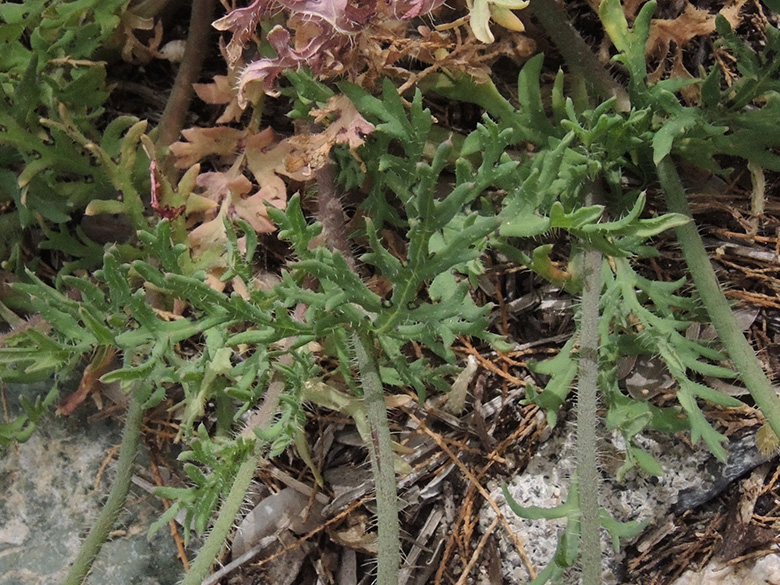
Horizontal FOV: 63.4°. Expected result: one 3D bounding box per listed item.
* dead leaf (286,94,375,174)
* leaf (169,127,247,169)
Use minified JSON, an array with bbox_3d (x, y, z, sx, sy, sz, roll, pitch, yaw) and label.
[{"bbox_3d":[-0.045,-0.120,0.480,0.070,0.028,0.036,-33,54,-28],"label":"dead leaf"},{"bbox_3d":[-0.145,-0.114,0.500,0.058,0.018,0.034,0,46,0],"label":"leaf"}]

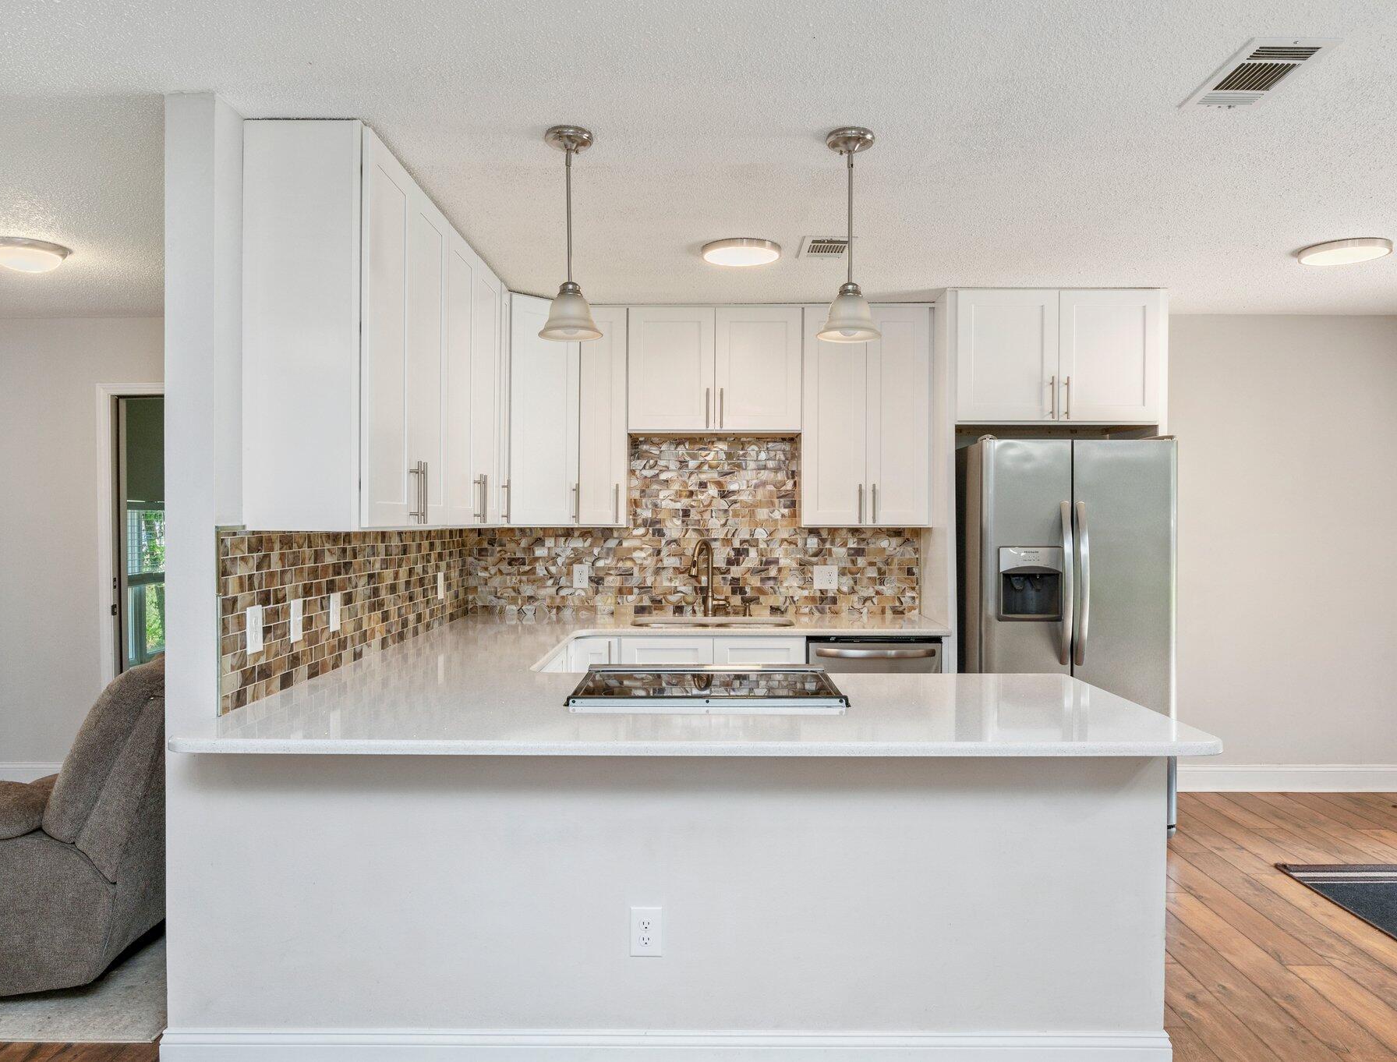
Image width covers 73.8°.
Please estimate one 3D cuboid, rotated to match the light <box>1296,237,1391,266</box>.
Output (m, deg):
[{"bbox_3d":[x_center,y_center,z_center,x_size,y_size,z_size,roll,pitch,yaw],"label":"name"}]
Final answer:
[{"bbox_3d":[2.443,-1.052,3.515,0.300,0.035,0.300,0,1,0],"label":"light"}]

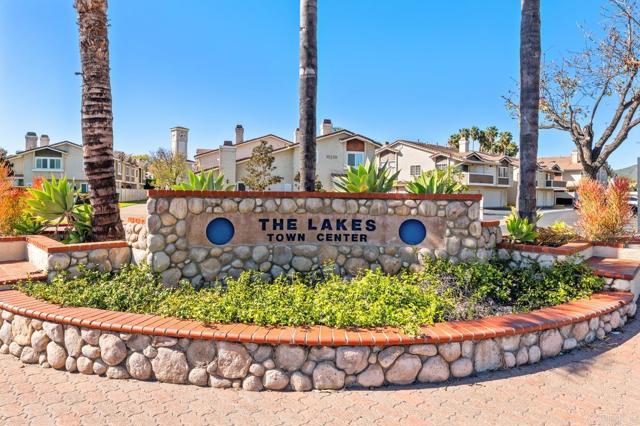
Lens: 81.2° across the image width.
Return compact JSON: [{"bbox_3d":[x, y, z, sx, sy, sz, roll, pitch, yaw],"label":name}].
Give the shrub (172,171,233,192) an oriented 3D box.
[{"bbox_3d":[-1.700,-0.222,5.446,0.900,0.800,0.850,0,3,0],"label":"shrub"}]

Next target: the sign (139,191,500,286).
[{"bbox_3d":[-0.022,0.315,4.641,4.100,1.140,0.420,0,3,0],"label":"sign"}]

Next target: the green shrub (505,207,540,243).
[{"bbox_3d":[2.669,0.143,4.962,0.460,0.480,0.450,0,3,0],"label":"green shrub"}]

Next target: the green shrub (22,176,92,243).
[{"bbox_3d":[-3.342,-0.039,4.755,0.820,0.820,0.760,0,3,0],"label":"green shrub"}]

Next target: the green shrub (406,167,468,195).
[{"bbox_3d":[1.718,-0.258,5.443,0.880,0.860,0.850,0,3,0],"label":"green shrub"}]

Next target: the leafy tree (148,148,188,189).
[{"bbox_3d":[-15.405,-3.637,37.872,4.000,5.900,4.000,0,3,0],"label":"leafy tree"}]

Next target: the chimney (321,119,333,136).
[{"bbox_3d":[0.608,-7.223,31.681,0.800,1.700,0.800,-1,3,-20],"label":"chimney"}]

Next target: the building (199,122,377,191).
[{"bbox_3d":[-3.944,-4.143,34.547,15.000,7.600,13.000,-1,3,-20],"label":"building"}]

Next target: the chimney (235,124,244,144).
[{"bbox_3d":[-7.715,-7.479,35.676,0.700,1.900,0.700,-1,3,-20],"label":"chimney"}]

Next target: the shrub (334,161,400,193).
[{"bbox_3d":[0.690,-0.302,5.391,0.950,0.920,0.900,0,3,0],"label":"shrub"}]

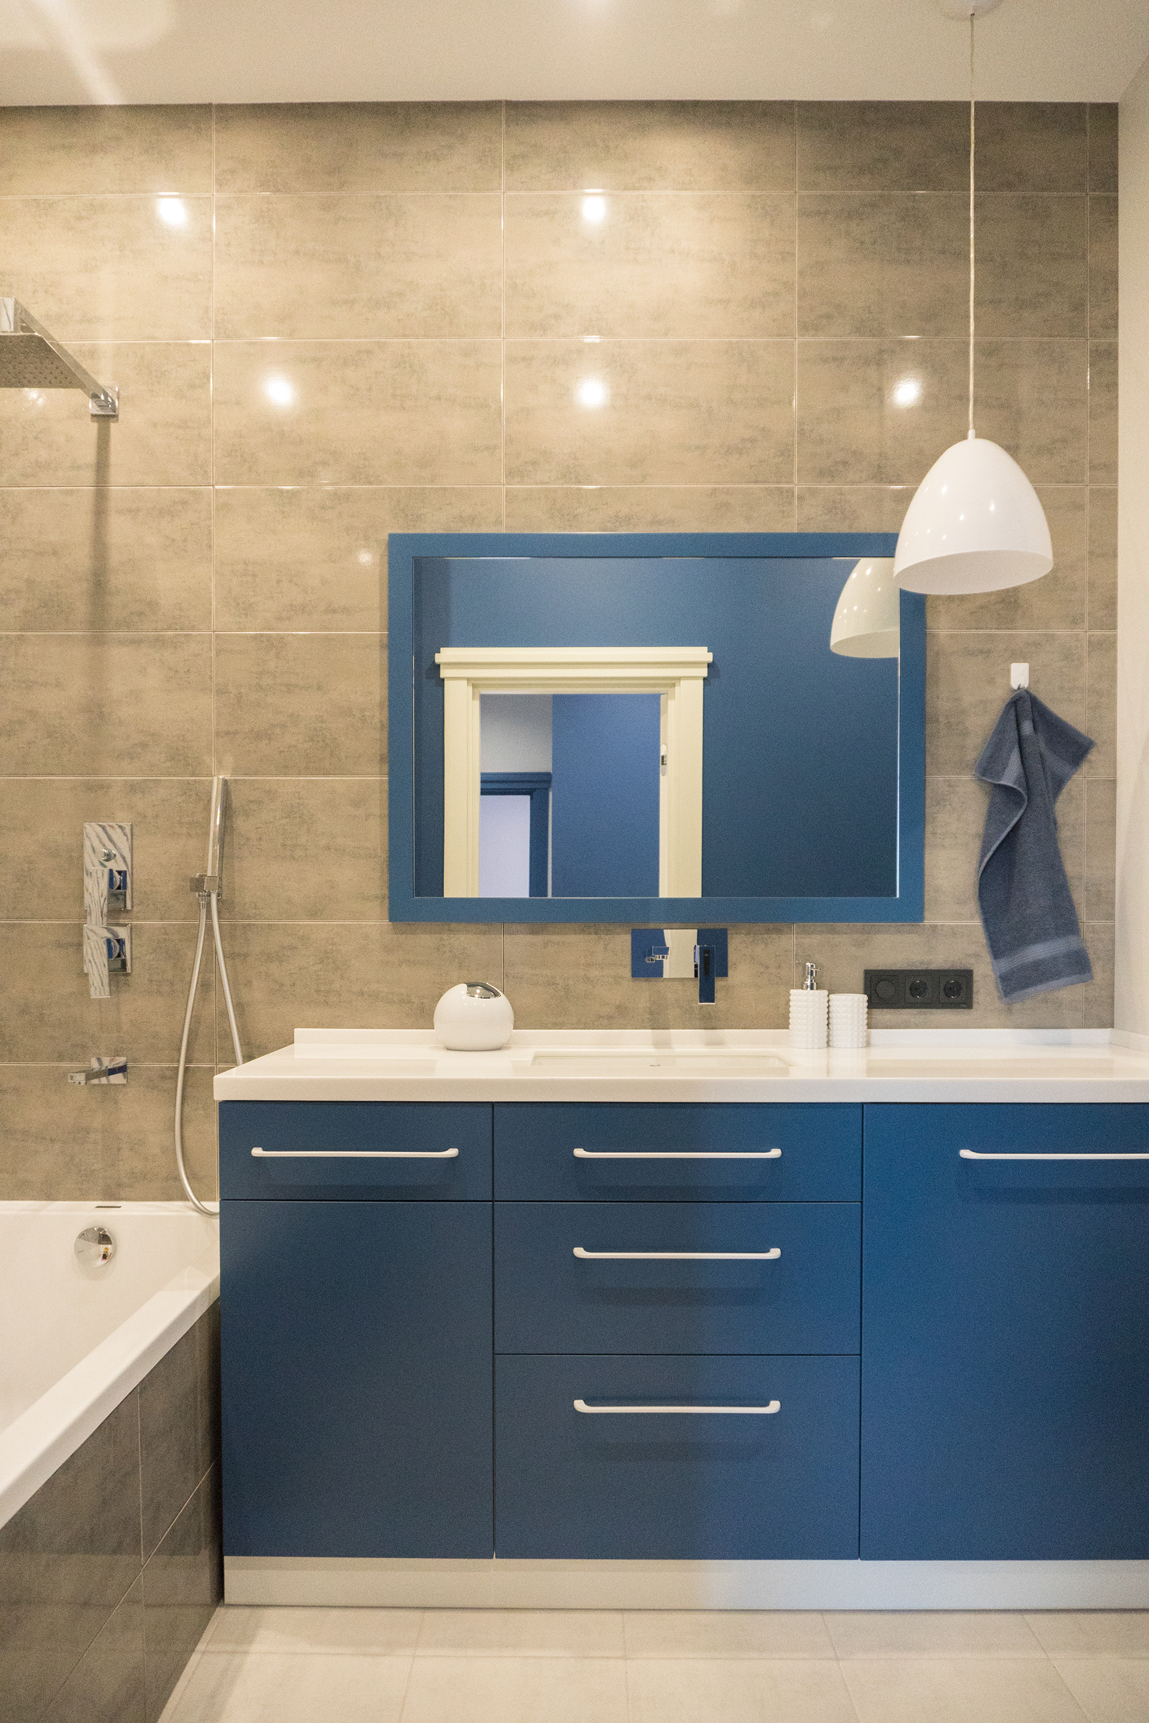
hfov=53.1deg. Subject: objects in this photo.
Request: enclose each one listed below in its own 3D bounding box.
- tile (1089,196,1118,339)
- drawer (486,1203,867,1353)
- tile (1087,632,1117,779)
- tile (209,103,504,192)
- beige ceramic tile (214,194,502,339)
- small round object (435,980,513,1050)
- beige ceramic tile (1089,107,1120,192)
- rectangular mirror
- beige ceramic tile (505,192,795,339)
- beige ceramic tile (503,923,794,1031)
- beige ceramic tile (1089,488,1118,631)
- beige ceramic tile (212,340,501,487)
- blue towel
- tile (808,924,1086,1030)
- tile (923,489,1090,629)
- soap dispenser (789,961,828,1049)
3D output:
[{"bbox_3d":[1.089,-1.224,2.369,0.063,0.297,0.012,0,1,0],"label":"tile"},{"bbox_3d":[0.166,0.670,2.055,0.592,0.247,0.420,0,0,0],"label":"drawer"},{"bbox_3d":[1.086,-0.322,2.373,0.064,0.299,0.015,0,0,0],"label":"tile"},{"bbox_3d":[-0.444,-1.469,2.373,0.596,0.186,0.015,0,0,0],"label":"tile"},{"bbox_3d":[-0.447,-1.232,2.385,0.599,0.303,0.010,0,0,0],"label":"beige ceramic tile"},{"bbox_3d":[-0.197,0.305,2.260,0.157,0.132,0.155,0,0,0],"label":"small round object"},{"bbox_3d":[1.097,-1.478,2.385,0.064,0.188,0.010,0,0,0],"label":"beige ceramic tile"},{"bbox_3d":[0.168,-0.271,2.360,1.097,0.797,0.030,0,0,0],"label":"rectangular mirror"},{"bbox_3d":[0.156,-1.235,2.385,0.605,0.303,0.010,0,0,0],"label":"beige ceramic tile"},{"bbox_3d":[0.155,0.276,2.385,0.603,0.296,0.010,0,0,0],"label":"beige ceramic tile"},{"bbox_3d":[1.088,-0.622,2.373,0.063,0.299,0.015,0,0,0],"label":"beige ceramic tile"},{"bbox_3d":[-0.447,-0.928,2.385,0.600,0.300,0.012,0,1,0],"label":"beige ceramic tile"},{"bbox_3d":[0.932,-0.032,2.335,0.243,0.630,0.070,0,1,0],"label":"blue towel"},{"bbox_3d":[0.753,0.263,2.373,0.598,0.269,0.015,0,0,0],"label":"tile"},{"bbox_3d":[0.758,-0.626,2.382,0.600,0.300,0.010,0,0,0],"label":"tile"},{"bbox_3d":[0.464,0.286,2.280,0.077,0.171,0.076,0,0,20],"label":"soap dispenser"}]

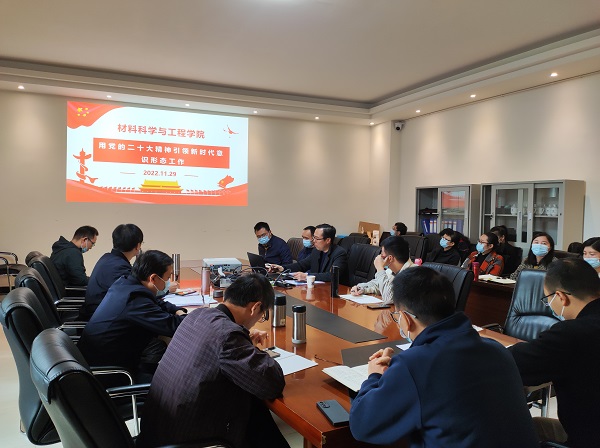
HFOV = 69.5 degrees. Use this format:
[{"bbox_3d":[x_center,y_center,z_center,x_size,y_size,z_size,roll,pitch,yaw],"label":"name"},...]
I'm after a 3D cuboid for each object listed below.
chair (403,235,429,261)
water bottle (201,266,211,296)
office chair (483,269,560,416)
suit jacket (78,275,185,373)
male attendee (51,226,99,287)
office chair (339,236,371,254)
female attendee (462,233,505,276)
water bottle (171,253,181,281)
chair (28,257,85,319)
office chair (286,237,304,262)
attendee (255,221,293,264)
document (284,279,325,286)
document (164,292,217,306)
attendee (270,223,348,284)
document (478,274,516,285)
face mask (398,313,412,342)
[{"bbox_3d":[1.386,0.699,5.856,0.660,1.050,0.620,-1,3,-26],"label":"chair"},{"bbox_3d":[-0.726,0.439,3.330,0.066,0.216,0.066,-1,3,-28],"label":"water bottle"},{"bbox_3d":[1.476,0.849,2.768,0.660,1.050,0.620,-1,3,-37],"label":"office chair"},{"bbox_3d":[-0.985,0.575,2.480,0.550,0.560,0.510,-1,3,-28],"label":"suit jacket"},{"bbox_3d":[-1.976,0.641,4.120,0.760,1.250,0.520,-1,3,-28],"label":"male attendee"},{"bbox_3d":[0.539,0.699,5.360,0.680,1.050,0.620,-2,3,-38],"label":"office chair"},{"bbox_3d":[1.891,0.689,4.543,0.750,1.200,0.500,-1,3,-26],"label":"female attendee"},{"bbox_3d":[-1.213,0.397,4.229,0.073,0.210,0.073,-1,3,-26],"label":"water bottle"},{"bbox_3d":[-1.955,0.762,3.750,0.680,1.050,0.620,-1,3,-28],"label":"chair"},{"bbox_3d":[-0.158,0.704,5.328,0.660,1.050,0.620,-1,3,-37],"label":"office chair"},{"bbox_3d":[-0.370,0.605,4.930,0.640,1.260,0.500,-2,3,-35],"label":"attendee"},{"bbox_3d":[0.046,0.529,3.939,0.297,0.008,0.210,-1,3,-26],"label":"document"},{"bbox_3d":[-0.790,0.551,3.120,0.310,0.012,0.300,-1,3,-28],"label":"document"},{"bbox_3d":[0.090,0.636,4.100,0.700,1.270,0.540,-1,3,-25],"label":"attendee"},{"bbox_3d":[1.800,0.509,3.950,0.260,0.020,0.330,-1,3,-28],"label":"document"},{"bbox_3d":[0.383,0.373,1.500,0.140,0.110,0.080,-1,-22,-26],"label":"face mask"}]

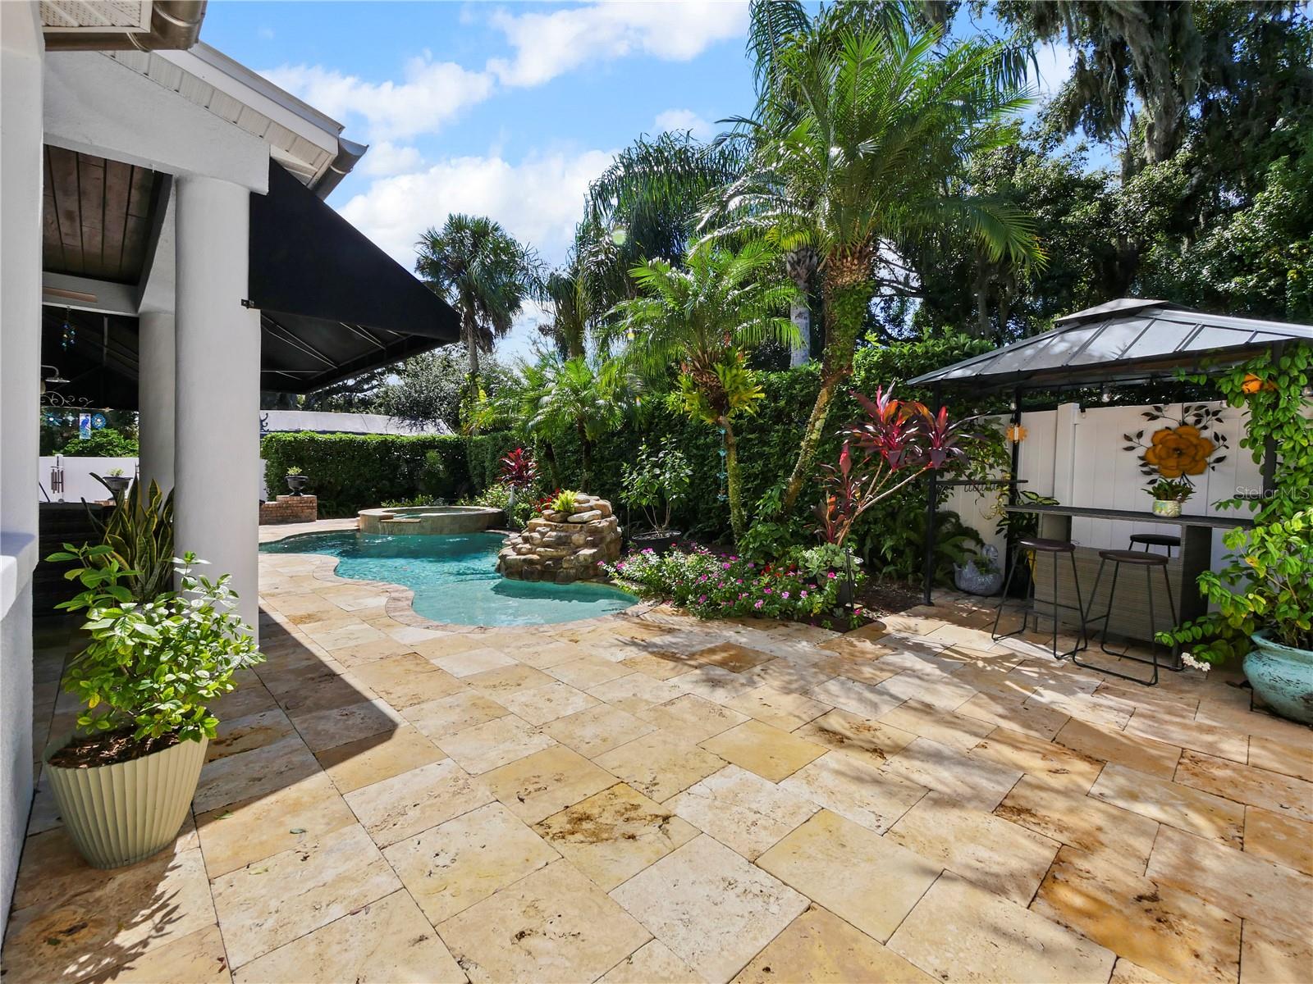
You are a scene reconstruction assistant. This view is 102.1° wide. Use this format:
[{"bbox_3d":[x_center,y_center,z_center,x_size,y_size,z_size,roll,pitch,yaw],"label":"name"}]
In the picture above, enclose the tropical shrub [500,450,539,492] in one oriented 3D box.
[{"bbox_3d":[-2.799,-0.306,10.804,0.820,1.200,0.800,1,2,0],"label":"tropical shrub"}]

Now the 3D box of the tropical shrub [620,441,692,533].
[{"bbox_3d":[-0.007,-0.063,7.300,0.980,1.270,0.920,1,2,0],"label":"tropical shrub"}]

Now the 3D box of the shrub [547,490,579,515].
[{"bbox_3d":[-1.228,0.144,6.954,0.420,0.340,0.400,2,1,-10],"label":"shrub"}]

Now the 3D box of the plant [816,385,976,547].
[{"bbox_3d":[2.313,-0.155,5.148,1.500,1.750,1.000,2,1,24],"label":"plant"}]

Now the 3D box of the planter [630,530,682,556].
[{"bbox_3d":[-0.026,0.775,6.614,0.620,0.460,0.620,2,1,0],"label":"planter"}]

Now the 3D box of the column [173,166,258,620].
[{"bbox_3d":[-2.606,-0.372,3.177,0.400,2.800,0.400,3,1,45],"label":"column"}]

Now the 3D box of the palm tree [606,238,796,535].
[{"bbox_3d":[0.587,-1.131,6.804,2.400,4.130,2.350,1,2,0],"label":"palm tree"}]

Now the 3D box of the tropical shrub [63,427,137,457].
[{"bbox_3d":[-12.911,-0.767,12.310,2.100,1.440,1.900,1,2,0],"label":"tropical shrub"}]

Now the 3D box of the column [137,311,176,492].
[{"bbox_3d":[-5.361,-0.499,5.782,0.400,2.800,0.400,3,1,45],"label":"column"}]

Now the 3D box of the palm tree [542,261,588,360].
[{"bbox_3d":[-2.137,-2.379,12.961,2.200,6.500,2.200,2,1,-10],"label":"palm tree"}]

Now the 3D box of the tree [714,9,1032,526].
[{"bbox_3d":[2.333,-2.029,5.609,3.250,5.880,3.200,1,2,0],"label":"tree"}]

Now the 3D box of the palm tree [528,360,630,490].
[{"bbox_3d":[-1.305,-0.674,8.990,1.750,3.280,1.700,2,1,-8],"label":"palm tree"}]

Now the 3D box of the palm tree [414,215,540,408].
[{"bbox_3d":[-6.272,-4.856,18.538,4.200,9.620,4.100,1,2,0],"label":"palm tree"}]

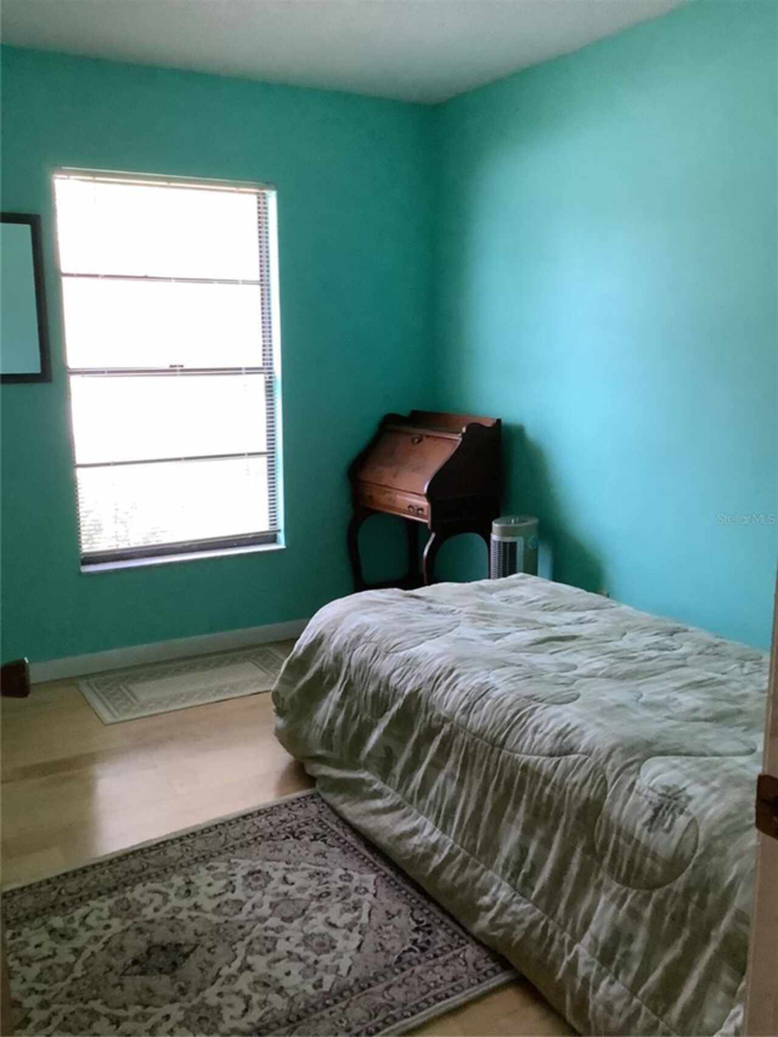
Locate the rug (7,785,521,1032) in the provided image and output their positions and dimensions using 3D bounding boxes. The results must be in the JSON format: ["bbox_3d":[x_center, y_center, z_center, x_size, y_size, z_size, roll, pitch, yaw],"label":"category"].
[{"bbox_3d":[-0.525,1.000,2.121,1.540,0.010,1.000,-7,13,-33],"label":"rug"}]

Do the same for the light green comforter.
[{"bbox_3d":[0.548,0.633,2.589,1.120,0.535,2.050,-6,13,-29],"label":"light green comforter"}]

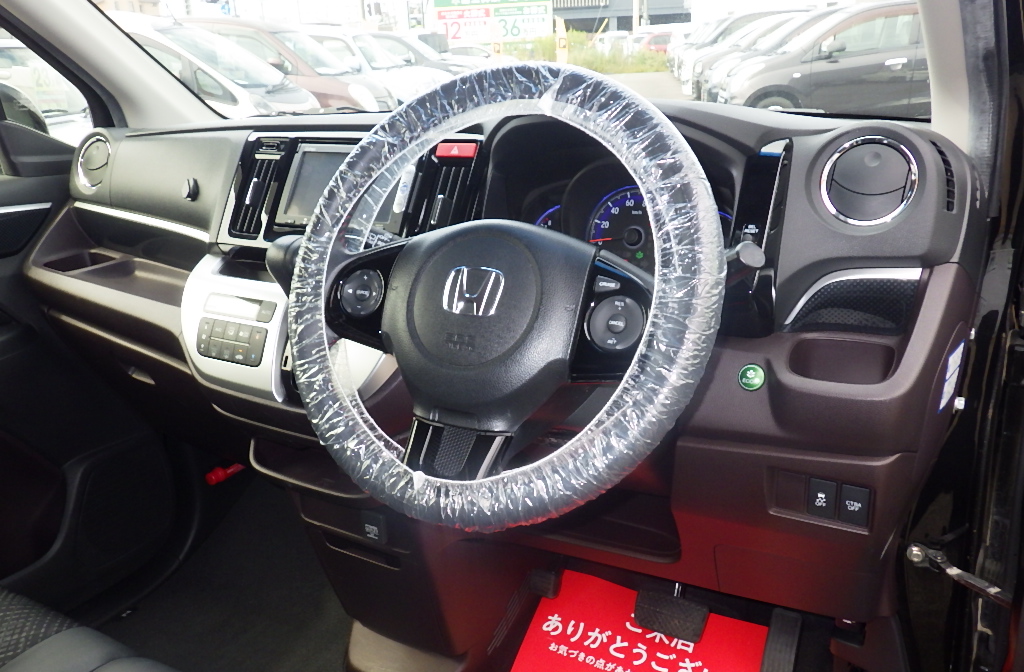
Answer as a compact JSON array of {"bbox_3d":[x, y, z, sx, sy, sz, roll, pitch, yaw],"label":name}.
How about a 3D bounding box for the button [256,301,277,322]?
[{"bbox_3d":[-0.272,-0.026,0.923,0.023,0.024,0.008,7,-12,27],"label":"button"}]

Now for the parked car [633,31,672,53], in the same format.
[{"bbox_3d":[7.152,-13.476,38.852,3.600,1.500,1.600,-1,19,6],"label":"parked car"}]

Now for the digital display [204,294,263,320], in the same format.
[{"bbox_3d":[-0.318,-0.032,0.947,0.082,0.024,0.008,7,-12,27],"label":"digital display"}]

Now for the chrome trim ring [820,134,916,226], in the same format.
[{"bbox_3d":[0.338,-0.146,0.785,0.085,0.085,0.012,6,-1,24],"label":"chrome trim ring"}]

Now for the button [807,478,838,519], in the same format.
[{"bbox_3d":[0.305,0.158,0.812,0.026,0.038,0.012,7,20,27],"label":"button"}]

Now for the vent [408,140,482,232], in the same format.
[{"bbox_3d":[-0.066,-0.152,0.896,0.063,0.115,0.035,7,-12,27],"label":"vent"}]

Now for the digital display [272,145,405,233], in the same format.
[{"bbox_3d":[-0.187,-0.169,0.955,0.176,0.101,0.020,7,-12,27],"label":"digital display"}]

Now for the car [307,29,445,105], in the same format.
[{"bbox_3d":[-2.642,-3.946,12.833,3.400,1.620,1.475,0,20,9],"label":"car"}]

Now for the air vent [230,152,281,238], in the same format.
[{"bbox_3d":[-0.311,-0.170,1.020,0.048,0.112,0.024,7,-13,27],"label":"air vent"}]

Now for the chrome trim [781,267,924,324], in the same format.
[{"bbox_3d":[0.322,-0.037,0.779,0.118,0.062,0.030,7,6,27],"label":"chrome trim"}]

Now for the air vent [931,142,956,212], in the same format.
[{"bbox_3d":[0.401,-0.149,0.774,0.025,0.068,0.016,-3,4,-1],"label":"air vent"}]

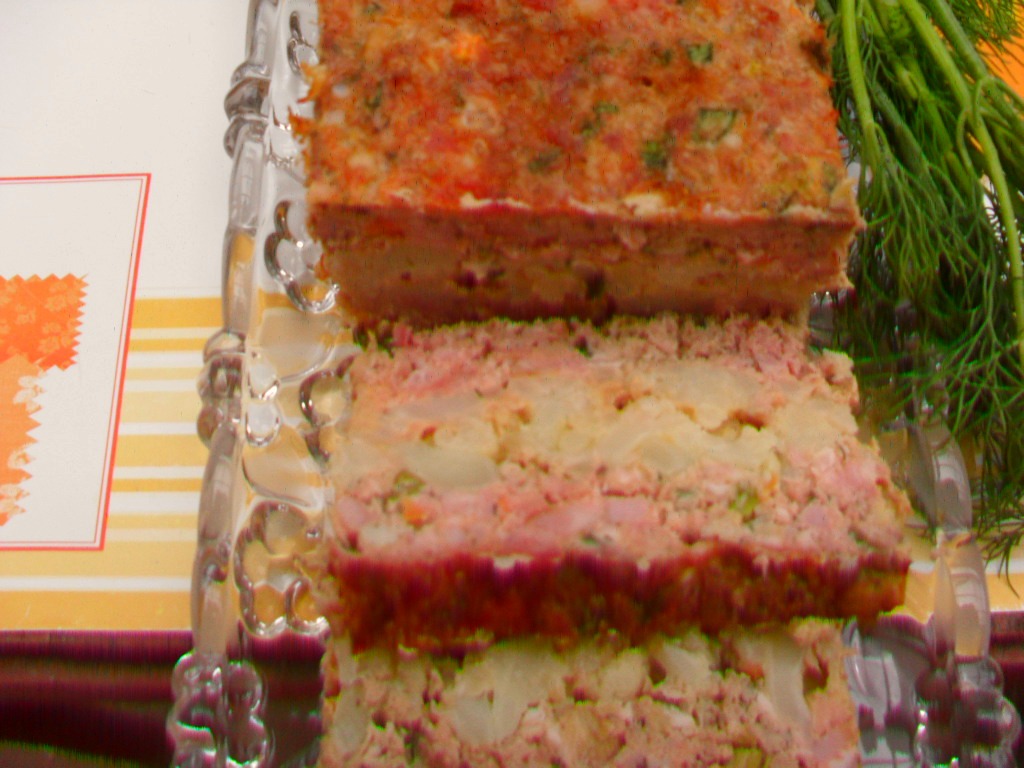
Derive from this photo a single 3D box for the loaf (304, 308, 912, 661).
[{"bbox_3d":[0.021,0.019,0.218,0.109,0.026,0.056,0,47,-2],"label":"loaf"}]

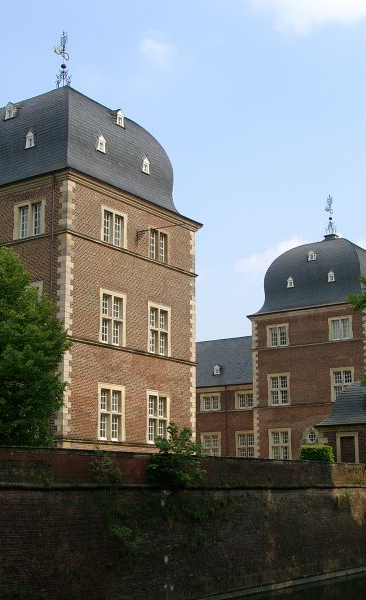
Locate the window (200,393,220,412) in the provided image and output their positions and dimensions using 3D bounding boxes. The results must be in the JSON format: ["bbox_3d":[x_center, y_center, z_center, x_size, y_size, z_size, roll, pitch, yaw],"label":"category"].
[{"bbox_3d":[2.602,9.667,82.917,2.250,1.630,0.250,-9,-15,34],"label":"window"}]

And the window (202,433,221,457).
[{"bbox_3d":[2.669,13.806,81.997,2.220,2.750,0.250,-9,-15,34],"label":"window"}]

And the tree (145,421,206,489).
[{"bbox_3d":[-0.250,5.207,29.237,1.500,2.200,1.900,-9,-15,34],"label":"tree"}]

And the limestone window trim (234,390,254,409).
[{"bbox_3d":[5.817,9.183,80.763,2.250,1.630,0.250,-9,-15,34],"label":"limestone window trim"}]

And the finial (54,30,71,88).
[{"bbox_3d":[-7.149,-14.540,53.138,1.050,3.900,0.950,3,-13,-17],"label":"finial"}]

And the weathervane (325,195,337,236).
[{"bbox_3d":[14.282,-8.094,83.677,1.000,4.100,0.900,3,-13,-17],"label":"weathervane"}]

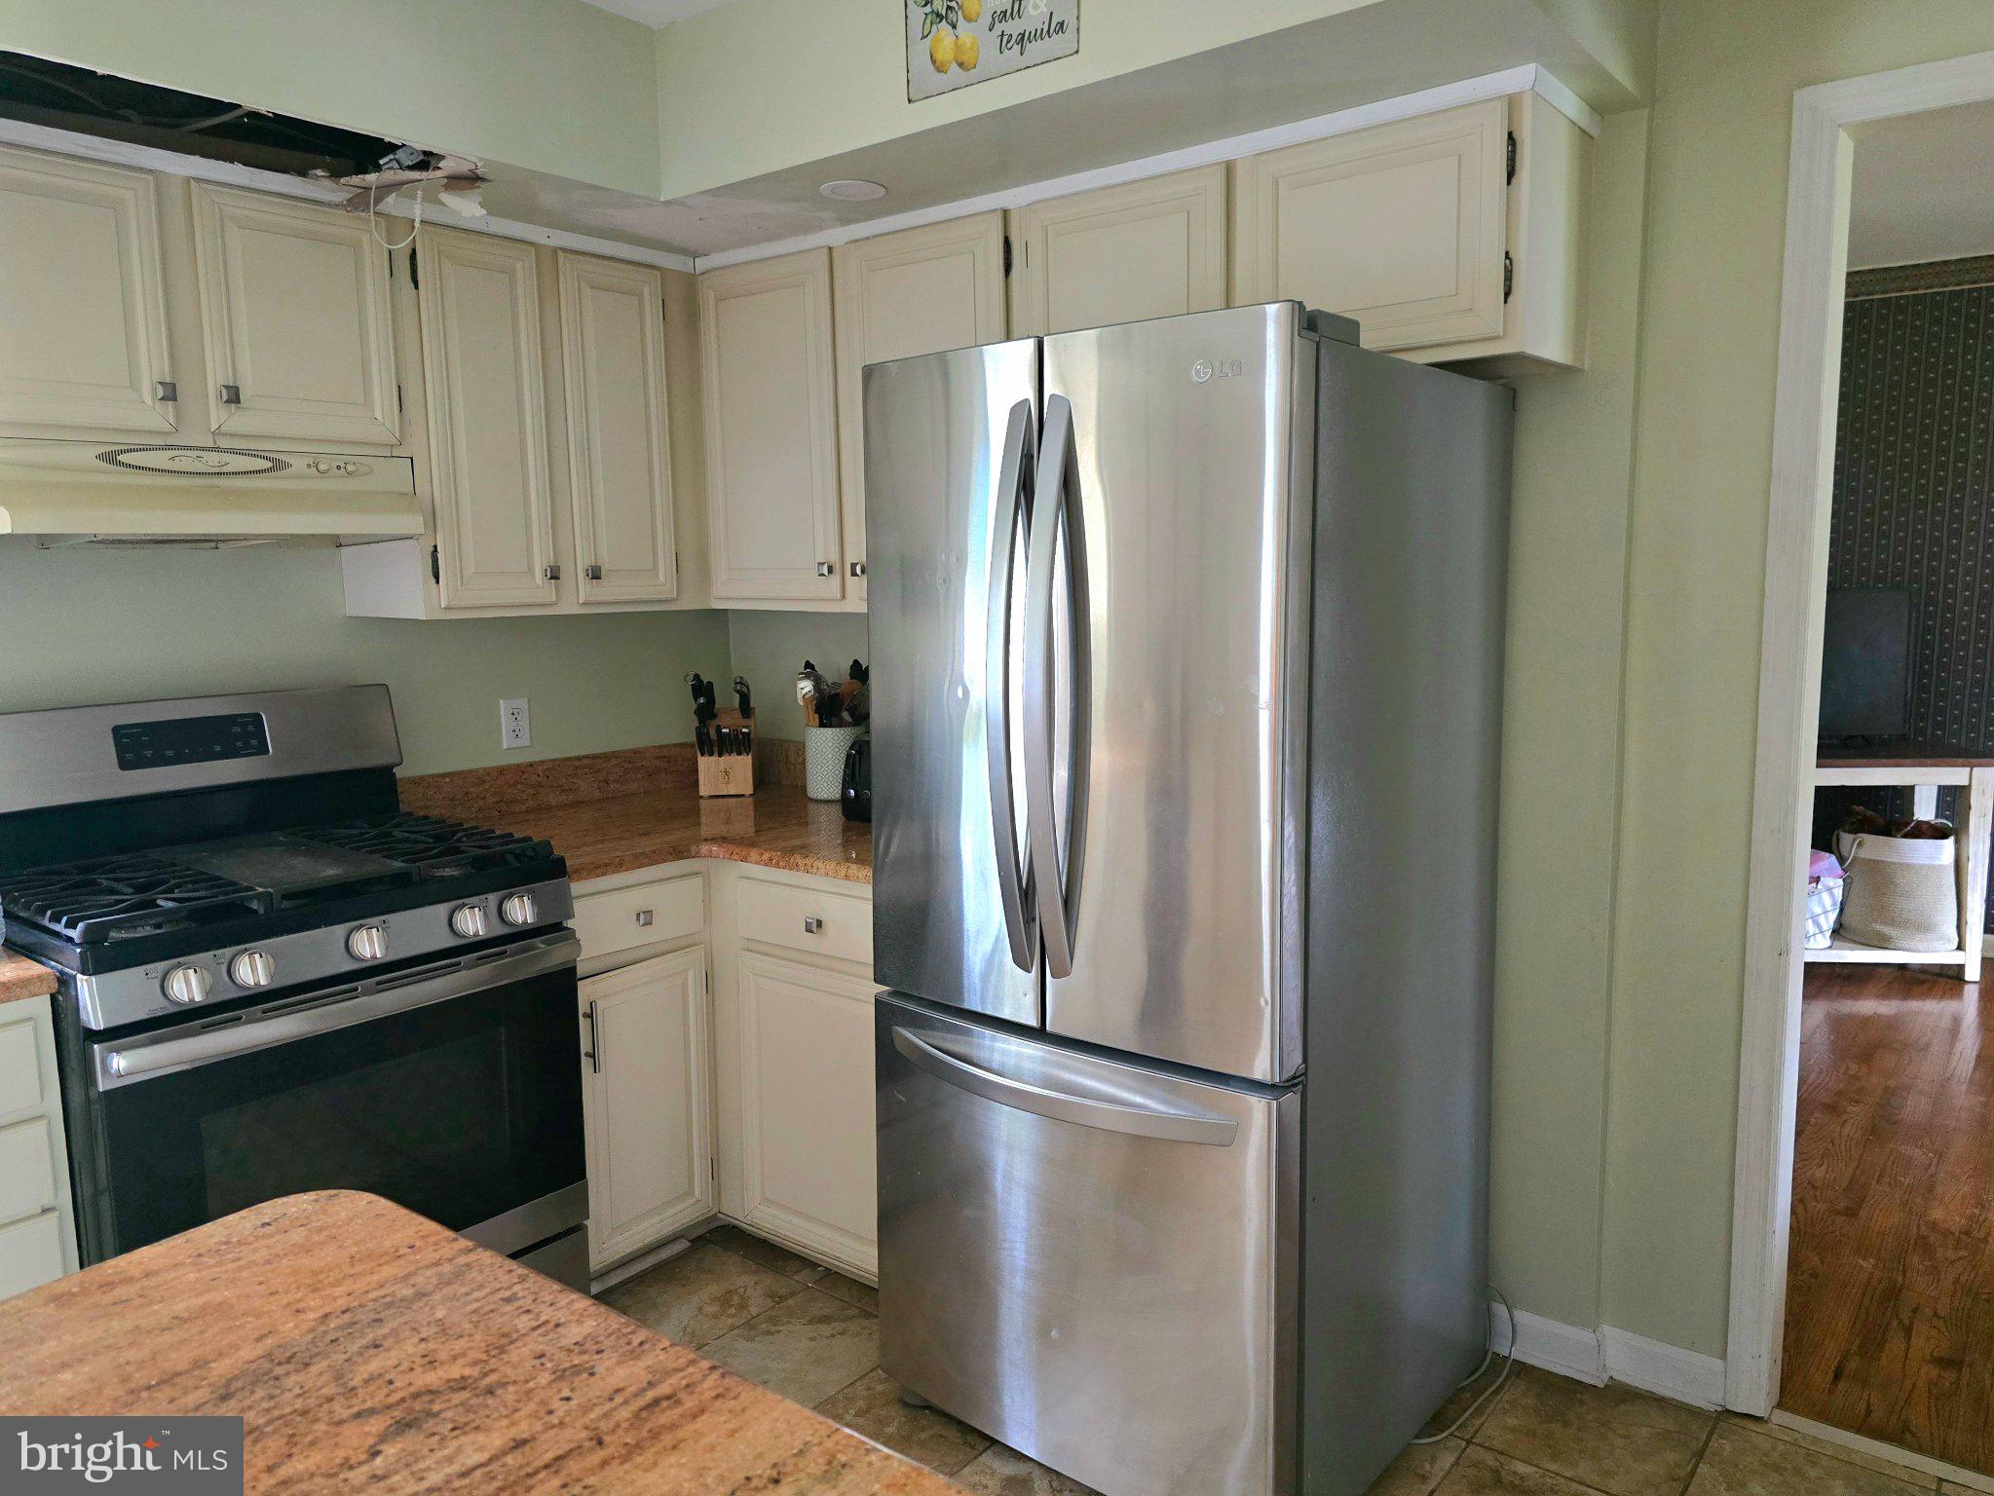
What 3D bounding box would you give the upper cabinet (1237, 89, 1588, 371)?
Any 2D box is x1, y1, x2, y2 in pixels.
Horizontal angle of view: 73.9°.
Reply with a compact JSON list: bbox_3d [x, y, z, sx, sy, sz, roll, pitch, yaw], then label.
[{"bbox_3d":[0.686,-0.807,2.208,0.485,0.366,0.330,6,10,38],"label":"upper cabinet"}]

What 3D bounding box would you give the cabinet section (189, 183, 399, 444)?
[{"bbox_3d":[-1.360,-0.767,2.452,0.333,0.421,0.337,5,10,38],"label":"cabinet section"}]

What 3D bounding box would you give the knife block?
[{"bbox_3d":[-0.686,0.011,3.407,0.130,0.202,0.170,-1,8,-5],"label":"knife block"}]

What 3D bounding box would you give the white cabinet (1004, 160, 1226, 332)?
[{"bbox_3d":[0.311,-0.843,2.501,0.460,0.366,0.325,6,10,38],"label":"white cabinet"}]

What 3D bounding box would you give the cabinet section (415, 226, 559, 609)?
[{"bbox_3d":[-1.140,-0.656,2.745,0.333,0.729,0.261,5,10,38],"label":"cabinet section"}]

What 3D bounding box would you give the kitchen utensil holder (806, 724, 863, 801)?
[{"bbox_3d":[-0.400,0.034,3.221,0.136,0.170,0.136,-1,7,0],"label":"kitchen utensil holder"}]

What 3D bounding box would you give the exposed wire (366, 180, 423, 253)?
[{"bbox_3d":[-1.083,-0.963,2.389,0.070,0.155,0.125,6,10,38],"label":"exposed wire"}]

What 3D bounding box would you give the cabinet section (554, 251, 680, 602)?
[{"bbox_3d":[-0.948,-0.692,2.985,0.333,0.729,0.266,5,10,38],"label":"cabinet section"}]

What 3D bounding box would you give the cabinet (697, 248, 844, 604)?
[{"bbox_3d":[-0.409,-0.714,3.093,0.440,0.768,0.325,6,10,38],"label":"cabinet"}]

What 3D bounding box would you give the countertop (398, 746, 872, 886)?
[{"bbox_3d":[-0.564,0.148,2.896,1.220,0.145,1.010,6,10,38],"label":"countertop"}]

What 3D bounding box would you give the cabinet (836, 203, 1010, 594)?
[{"bbox_3d":[-0.056,-0.680,2.817,0.460,0.768,0.325,6,10,38],"label":"cabinet"}]

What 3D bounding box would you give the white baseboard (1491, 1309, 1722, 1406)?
[{"bbox_3d":[1.090,1.095,2.388,0.385,0.100,0.055,6,10,38],"label":"white baseboard"}]

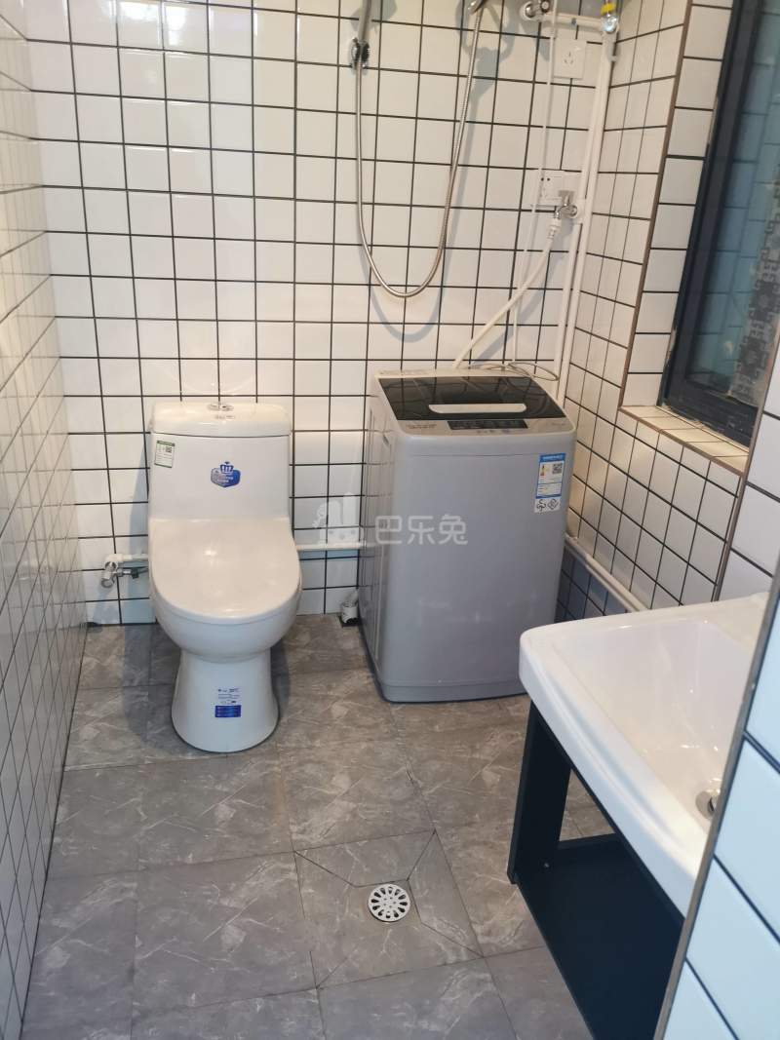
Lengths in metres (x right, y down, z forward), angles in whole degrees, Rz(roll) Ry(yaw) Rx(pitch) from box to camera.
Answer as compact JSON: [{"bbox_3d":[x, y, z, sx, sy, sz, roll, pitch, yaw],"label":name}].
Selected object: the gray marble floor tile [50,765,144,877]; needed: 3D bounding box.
[{"bbox_3d":[-0.610,0.631,1.707,0.169,0.010,0.300,-2,25,-14],"label":"gray marble floor tile"}]

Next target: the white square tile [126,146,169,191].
[{"bbox_3d":[-0.575,-0.835,1.933,0.098,0.098,0.009,-2,24,-13],"label":"white square tile"}]

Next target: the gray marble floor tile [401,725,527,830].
[{"bbox_3d":[0.209,0.592,1.866,0.298,0.010,0.298,-2,24,-13],"label":"gray marble floor tile"}]

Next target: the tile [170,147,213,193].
[{"bbox_3d":[-0.490,-0.860,2.005,0.100,0.100,0.008,-2,24,-13],"label":"tile"}]

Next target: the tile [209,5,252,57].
[{"bbox_3d":[-0.365,-1.122,1.865,0.098,0.098,0.010,-2,24,-12],"label":"tile"}]

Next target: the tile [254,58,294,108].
[{"bbox_3d":[-0.274,-1.035,1.929,0.099,0.099,0.009,-2,23,-13],"label":"tile"}]

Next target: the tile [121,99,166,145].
[{"bbox_3d":[-0.573,-0.931,1.901,0.099,0.099,0.009,-2,23,-13],"label":"tile"}]

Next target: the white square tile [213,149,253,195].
[{"bbox_3d":[-0.381,-0.842,1.977,0.098,0.098,0.009,-2,24,-13],"label":"white square tile"}]

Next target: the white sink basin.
[{"bbox_3d":[0.369,0.263,0.893,0.365,0.159,0.452,-3,24,-14],"label":"white sink basin"}]

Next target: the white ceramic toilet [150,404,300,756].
[{"bbox_3d":[-0.406,0.121,2.001,0.370,0.680,0.683,-1,23,-11],"label":"white ceramic toilet"}]

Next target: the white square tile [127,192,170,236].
[{"bbox_3d":[-0.582,-0.745,1.979,0.098,0.098,0.010,-2,24,-12],"label":"white square tile"}]

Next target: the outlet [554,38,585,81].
[{"bbox_3d":[0.462,-1.182,2.080,0.086,0.086,0.010,-2,24,-13],"label":"outlet"}]

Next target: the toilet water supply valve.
[{"bbox_3d":[-0.734,0.130,2.253,0.125,0.060,0.110,-2,24,-12],"label":"toilet water supply valve"}]

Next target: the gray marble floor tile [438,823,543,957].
[{"bbox_3d":[0.281,0.713,1.598,0.300,0.010,0.300,-2,24,-12],"label":"gray marble floor tile"}]

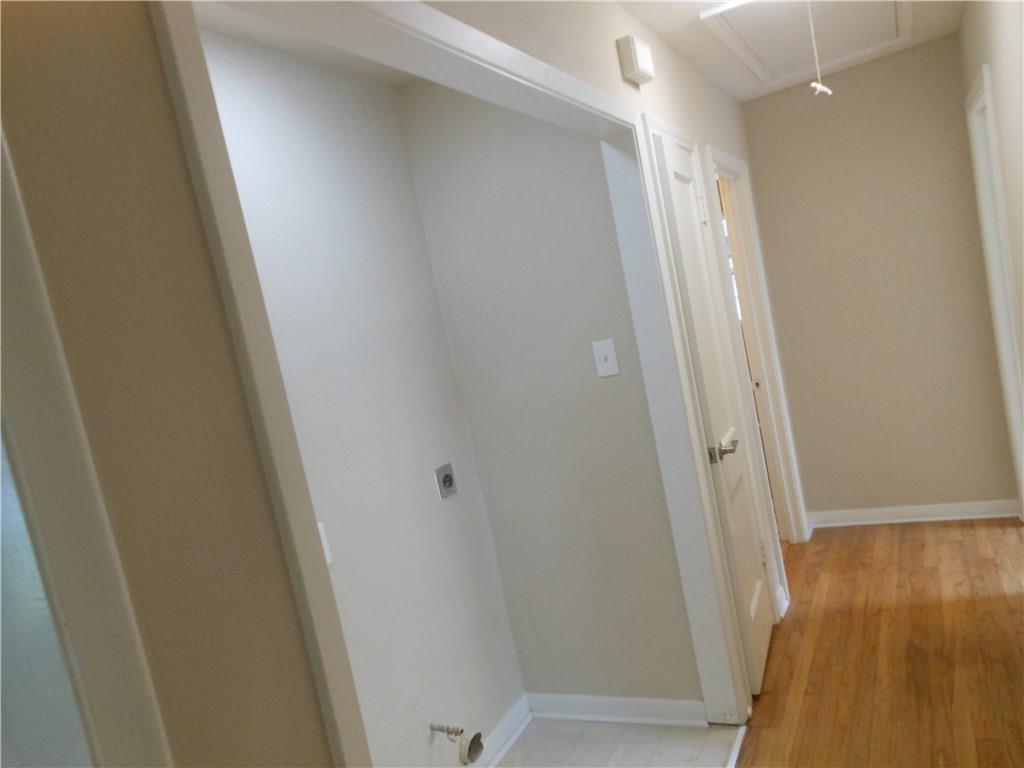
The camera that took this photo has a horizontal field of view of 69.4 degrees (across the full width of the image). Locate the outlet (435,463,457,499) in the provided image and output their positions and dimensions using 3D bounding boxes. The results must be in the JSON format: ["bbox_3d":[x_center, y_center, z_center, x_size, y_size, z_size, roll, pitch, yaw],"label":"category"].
[{"bbox_3d":[-0.225,0.335,2.543,0.018,0.105,0.100,-8,7,27],"label":"outlet"}]

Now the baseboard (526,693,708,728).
[{"bbox_3d":[0.365,1.191,2.702,0.679,0.090,0.020,-8,7,27],"label":"baseboard"}]

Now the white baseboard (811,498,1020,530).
[{"bbox_3d":[2.125,0.697,3.957,0.987,0.097,0.022,-8,7,27],"label":"white baseboard"}]

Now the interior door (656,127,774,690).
[{"bbox_3d":[0.794,0.092,2.830,0.036,2.011,0.575,-9,7,25],"label":"interior door"}]

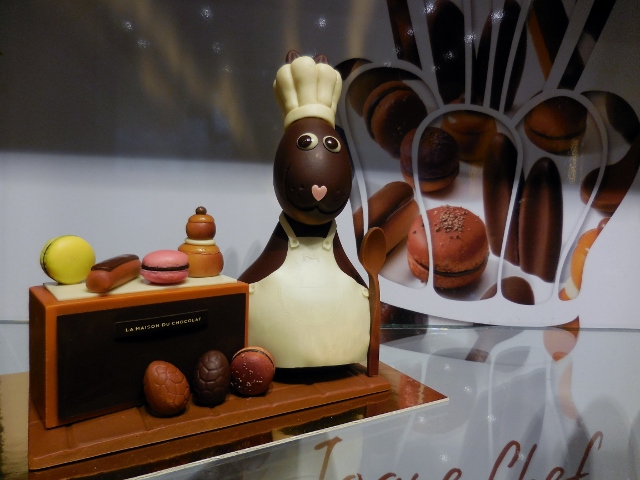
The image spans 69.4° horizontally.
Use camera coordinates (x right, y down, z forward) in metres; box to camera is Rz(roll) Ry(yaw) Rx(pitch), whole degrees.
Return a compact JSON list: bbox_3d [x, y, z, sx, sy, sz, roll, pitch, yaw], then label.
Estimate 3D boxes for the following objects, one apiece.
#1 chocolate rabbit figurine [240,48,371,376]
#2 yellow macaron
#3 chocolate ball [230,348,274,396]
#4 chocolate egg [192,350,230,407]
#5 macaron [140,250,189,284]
[{"bbox_3d":[-0.011,-0.030,0.481,0.129,0.330,0.114,0,5,-7],"label":"chocolate rabbit figurine"},{"bbox_3d":[-0.219,0.017,0.404,0.026,0.043,0.043,2,4,40],"label":"yellow macaron"},{"bbox_3d":[-0.060,0.118,0.416,0.041,0.041,0.025,2,0,5],"label":"chocolate ball"},{"bbox_3d":[-0.092,0.117,0.392,0.031,0.046,0.031,-1,-4,-30],"label":"chocolate egg"},{"bbox_3d":[-0.142,0.025,0.425,0.042,0.029,0.042,1,5,-10],"label":"macaron"}]

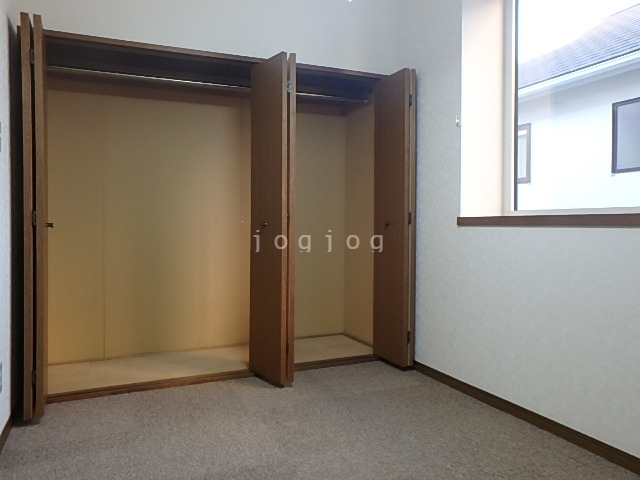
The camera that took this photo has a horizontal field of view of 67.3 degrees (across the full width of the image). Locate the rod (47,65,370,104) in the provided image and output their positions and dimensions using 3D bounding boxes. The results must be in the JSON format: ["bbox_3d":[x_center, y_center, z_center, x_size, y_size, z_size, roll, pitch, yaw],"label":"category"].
[{"bbox_3d":[-0.624,-1.000,3.110,2.077,0.032,0.032,-1,1,-23],"label":"rod"}]

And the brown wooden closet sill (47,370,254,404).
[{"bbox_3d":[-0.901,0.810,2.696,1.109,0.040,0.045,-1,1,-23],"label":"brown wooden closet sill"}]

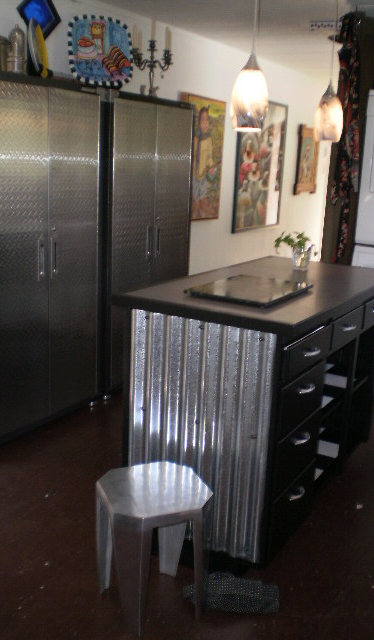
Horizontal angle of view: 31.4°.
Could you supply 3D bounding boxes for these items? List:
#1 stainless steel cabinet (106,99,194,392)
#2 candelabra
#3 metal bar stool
[{"bbox_3d":[-0.415,-0.474,4.216,0.460,1.783,0.906,11,16,30],"label":"stainless steel cabinet"},{"bbox_3d":[-0.223,-1.573,4.206,0.250,0.383,0.240,4,14,6],"label":"candelabra"},{"bbox_3d":[-0.113,0.738,2.187,0.345,0.411,0.330,-4,15,-24],"label":"metal bar stool"}]

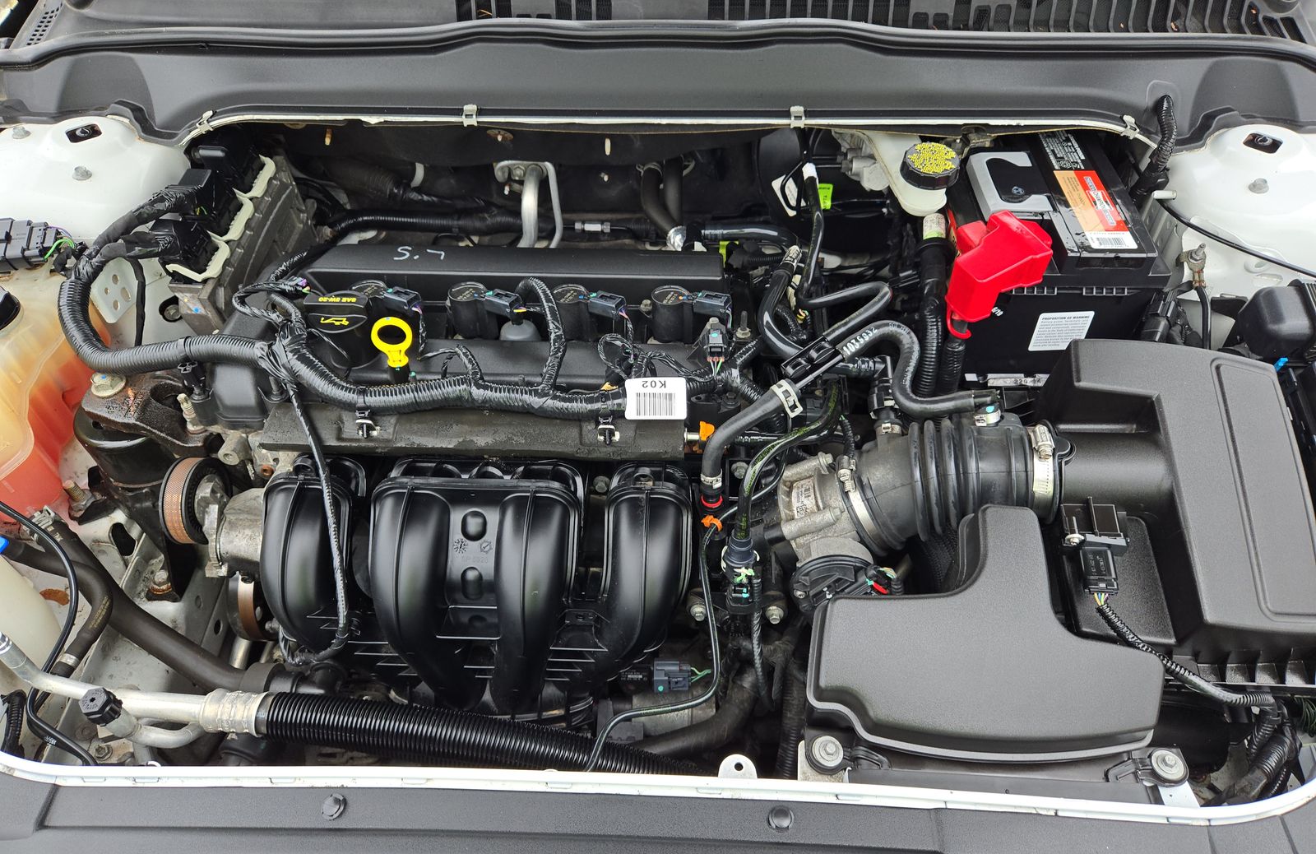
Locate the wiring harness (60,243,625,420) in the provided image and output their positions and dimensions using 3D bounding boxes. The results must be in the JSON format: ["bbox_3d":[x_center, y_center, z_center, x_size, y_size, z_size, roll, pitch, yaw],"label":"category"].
[{"bbox_3d":[-0.269,-0.099,0.795,0.500,0.100,0.165,1,46,1],"label":"wiring harness"}]

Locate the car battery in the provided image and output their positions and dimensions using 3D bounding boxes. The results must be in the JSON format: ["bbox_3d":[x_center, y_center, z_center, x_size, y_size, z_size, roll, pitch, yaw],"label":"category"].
[{"bbox_3d":[0.365,-0.175,0.896,0.175,0.172,0.242,1,46,1],"label":"car battery"}]

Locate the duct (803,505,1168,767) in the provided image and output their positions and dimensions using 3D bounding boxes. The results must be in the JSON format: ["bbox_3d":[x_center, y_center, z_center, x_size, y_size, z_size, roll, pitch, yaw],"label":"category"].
[{"bbox_3d":[0.225,0.147,0.628,0.222,0.080,0.190,2,46,3],"label":"duct"}]

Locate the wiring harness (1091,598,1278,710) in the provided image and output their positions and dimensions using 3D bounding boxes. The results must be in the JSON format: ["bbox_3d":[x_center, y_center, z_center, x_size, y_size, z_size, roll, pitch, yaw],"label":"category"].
[{"bbox_3d":[0.345,0.153,0.575,0.125,0.056,0.044,11,47,11],"label":"wiring harness"}]

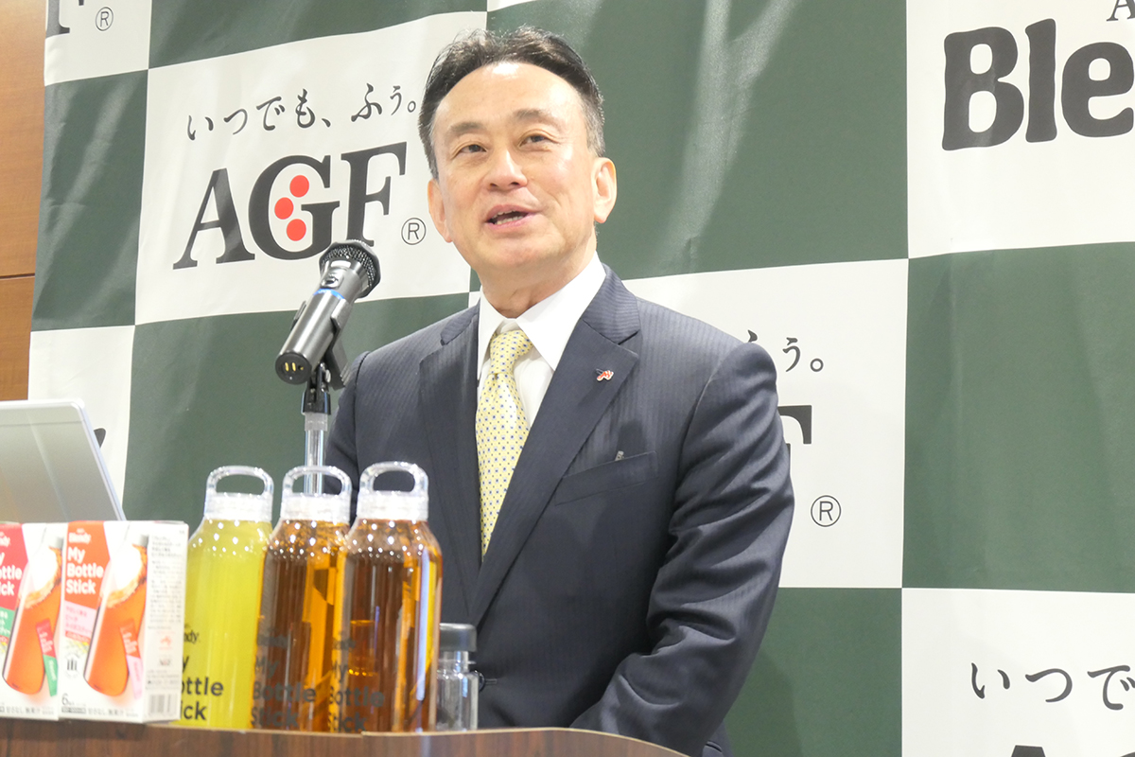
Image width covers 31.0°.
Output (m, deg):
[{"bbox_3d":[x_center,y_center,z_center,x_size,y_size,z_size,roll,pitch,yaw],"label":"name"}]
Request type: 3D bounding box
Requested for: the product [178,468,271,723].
[{"bbox_3d":[-0.252,0.163,1.546,0.077,0.195,0.077,3,-6,0],"label":"product"}]

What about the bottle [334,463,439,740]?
[{"bbox_3d":[-0.126,0.156,1.470,0.076,0.192,0.076,3,-6,0],"label":"bottle"}]

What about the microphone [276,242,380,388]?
[{"bbox_3d":[-0.207,-0.060,1.767,0.055,0.055,0.205,0,30,11],"label":"microphone"}]

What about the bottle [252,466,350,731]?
[{"bbox_3d":[-0.189,0.160,1.507,0.076,0.193,0.076,3,-6,0],"label":"bottle"}]

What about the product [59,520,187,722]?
[{"bbox_3d":[-0.325,0.177,1.498,0.081,0.142,0.042,-2,-7,29],"label":"product"}]

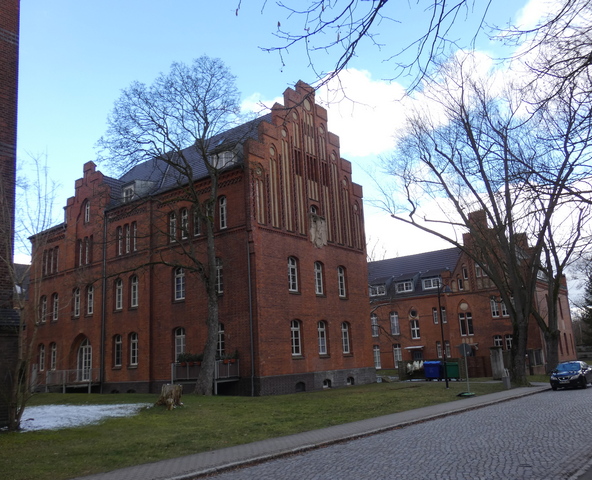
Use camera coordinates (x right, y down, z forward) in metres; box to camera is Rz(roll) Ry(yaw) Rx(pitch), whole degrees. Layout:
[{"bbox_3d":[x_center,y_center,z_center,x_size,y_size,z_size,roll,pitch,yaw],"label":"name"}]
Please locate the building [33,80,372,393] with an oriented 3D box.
[{"bbox_3d":[-9.291,1.460,44.265,27.368,21.894,13.661,-12,-15,35],"label":"building"}]

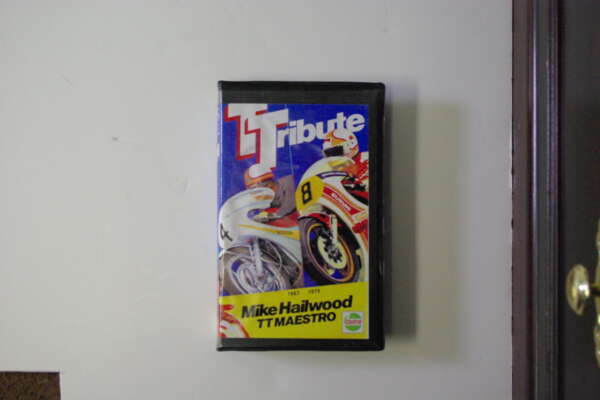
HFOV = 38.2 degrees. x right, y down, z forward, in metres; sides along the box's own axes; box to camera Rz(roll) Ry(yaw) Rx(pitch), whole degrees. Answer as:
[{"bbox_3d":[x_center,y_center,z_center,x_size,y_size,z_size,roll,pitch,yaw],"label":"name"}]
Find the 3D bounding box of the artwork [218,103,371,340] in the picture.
[{"bbox_3d":[-0.004,0.016,0.648,0.113,0.004,0.177,0,90,-1],"label":"artwork"}]

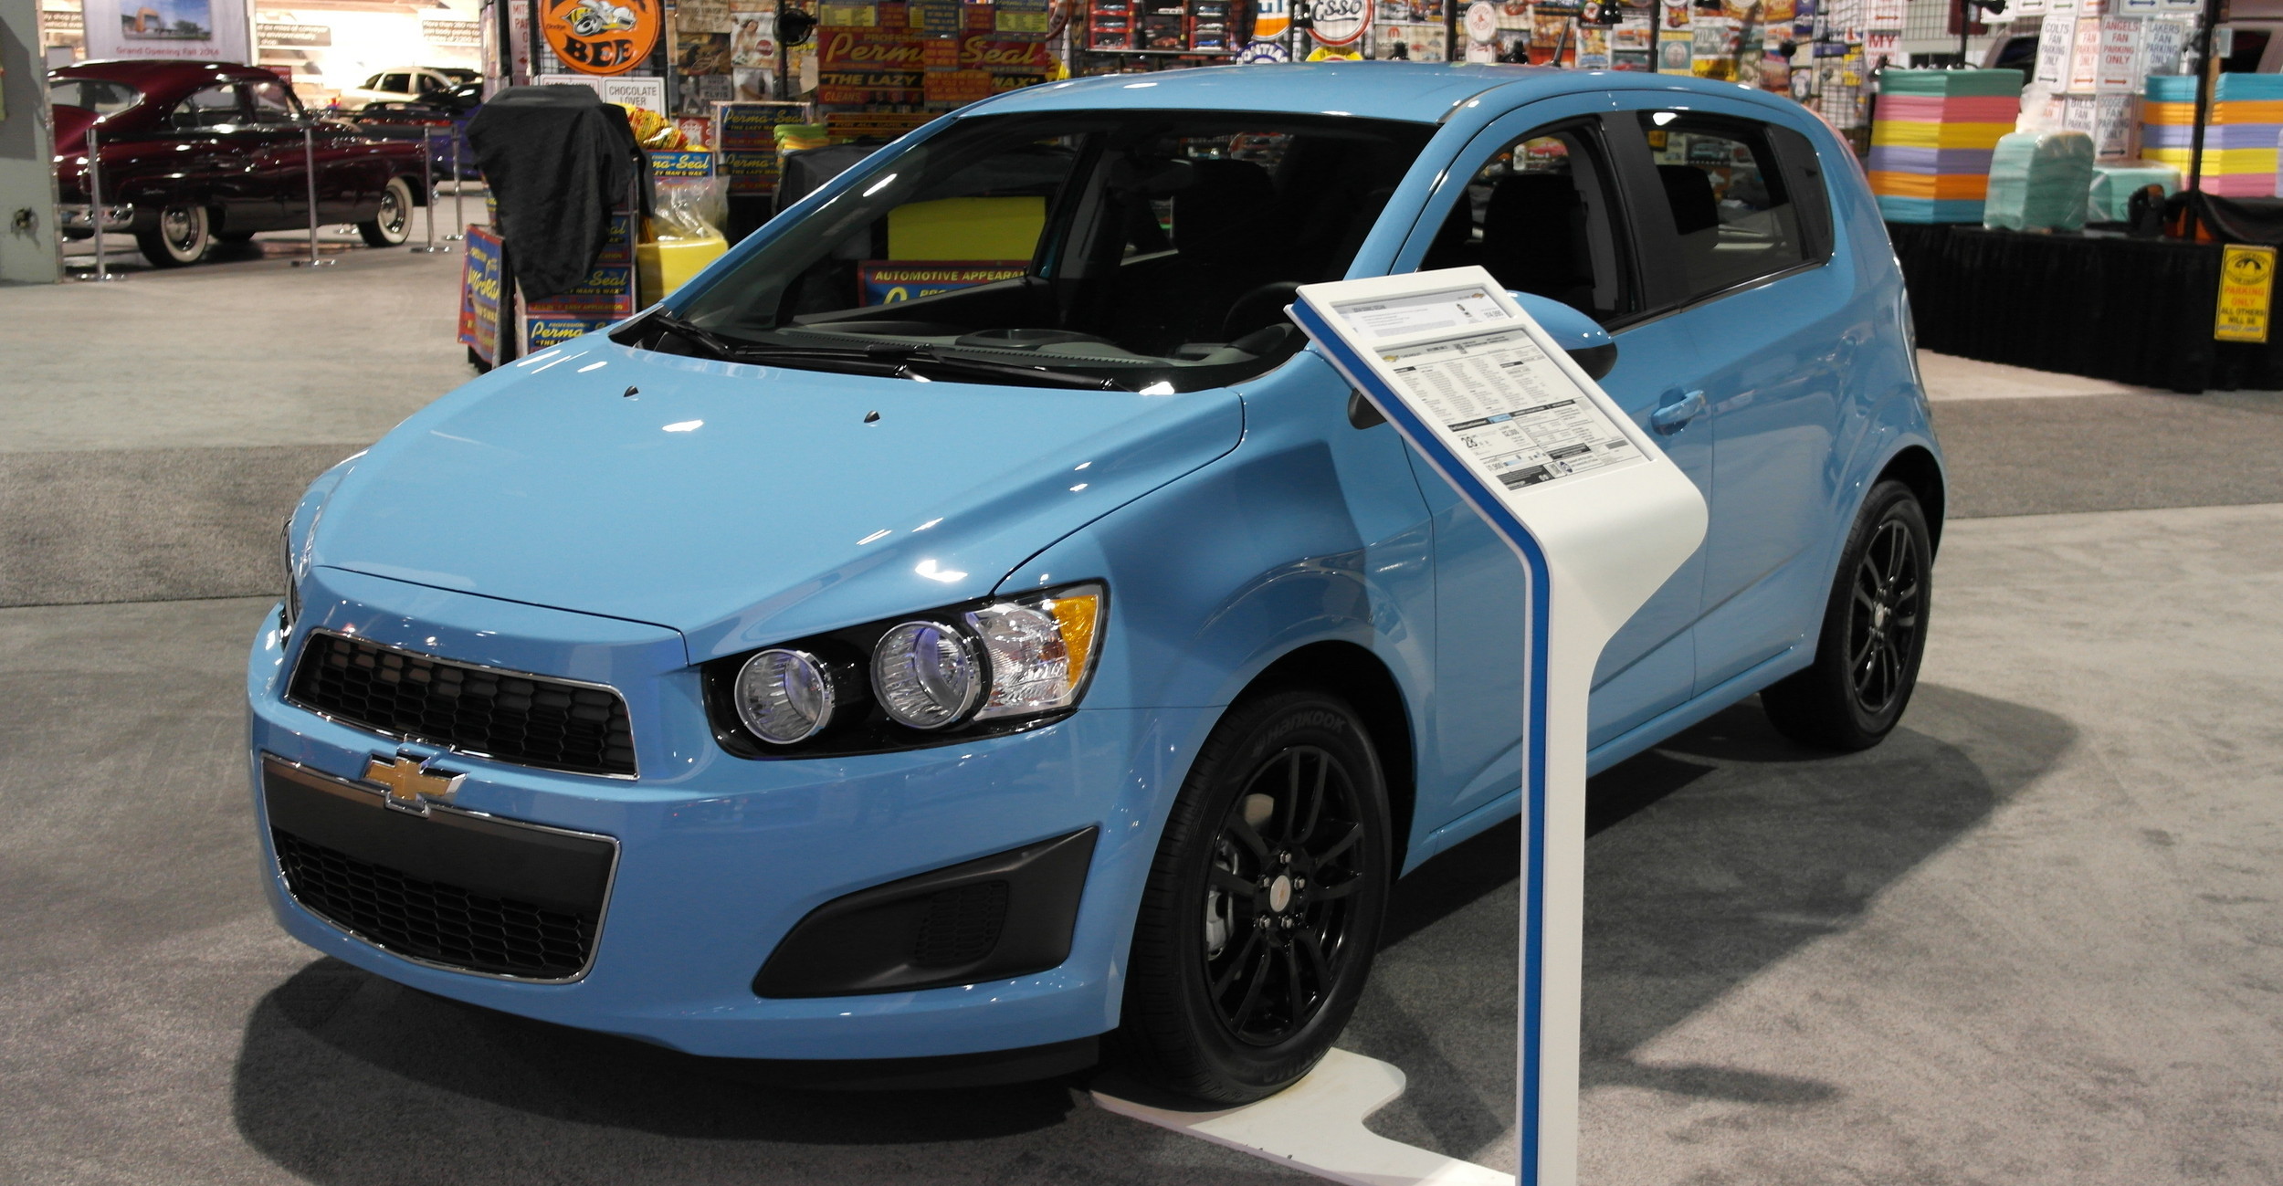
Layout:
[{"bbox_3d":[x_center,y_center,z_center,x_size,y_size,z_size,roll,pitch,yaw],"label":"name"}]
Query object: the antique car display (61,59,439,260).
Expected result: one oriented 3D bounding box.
[{"bbox_3d":[-7.500,-3.500,18.450,1.780,1.500,4.450,4,13,18],"label":"antique car display"}]

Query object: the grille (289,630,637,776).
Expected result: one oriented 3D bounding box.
[{"bbox_3d":[-0.939,0.142,3.103,0.720,0.130,0.100,9,15,36],"label":"grille"}]

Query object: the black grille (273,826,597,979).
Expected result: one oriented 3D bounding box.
[{"bbox_3d":[-0.963,0.429,3.161,0.670,0.130,0.090,9,15,36],"label":"black grille"}]

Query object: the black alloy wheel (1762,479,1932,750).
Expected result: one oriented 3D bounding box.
[{"bbox_3d":[1.661,0.035,5.358,0.210,0.630,0.630,9,15,36],"label":"black alloy wheel"}]

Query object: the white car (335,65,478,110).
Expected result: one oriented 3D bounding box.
[{"bbox_3d":[-12.423,-8.541,40.000,4.600,1.460,1.800,-10,14,-43],"label":"white car"}]

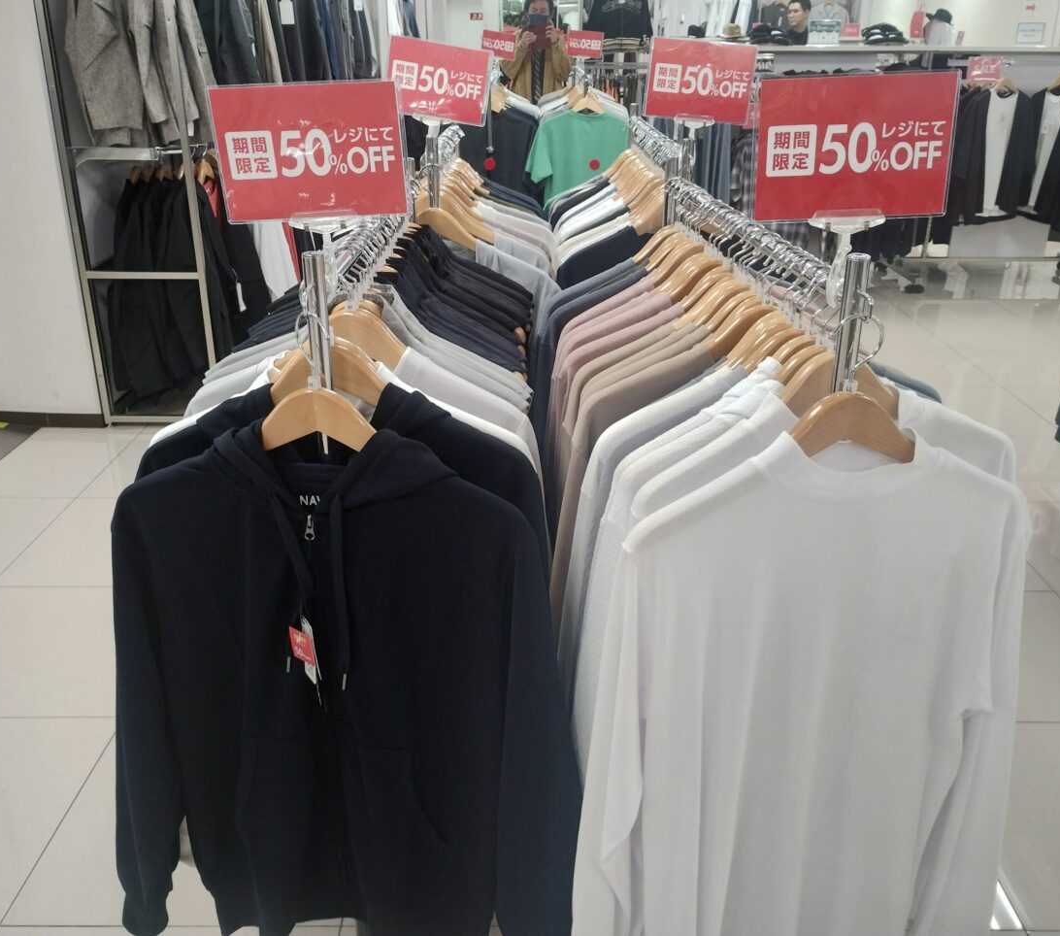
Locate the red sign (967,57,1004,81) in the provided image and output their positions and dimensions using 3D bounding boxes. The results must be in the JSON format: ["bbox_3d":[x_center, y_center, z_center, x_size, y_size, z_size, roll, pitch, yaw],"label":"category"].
[{"bbox_3d":[2.666,-2.333,5.891,0.207,0.138,0.012,0,11,1],"label":"red sign"}]

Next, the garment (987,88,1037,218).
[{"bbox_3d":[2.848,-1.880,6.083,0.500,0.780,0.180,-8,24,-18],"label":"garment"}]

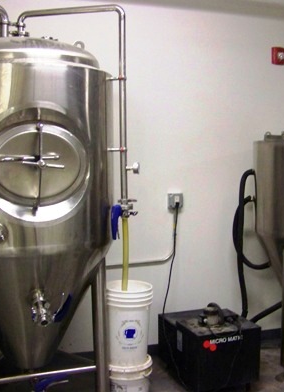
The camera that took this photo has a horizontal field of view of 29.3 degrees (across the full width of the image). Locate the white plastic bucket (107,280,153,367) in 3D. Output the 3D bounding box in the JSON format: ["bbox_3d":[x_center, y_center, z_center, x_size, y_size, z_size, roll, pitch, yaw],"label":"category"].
[{"bbox_3d":[-0.082,0.854,3.610,0.305,0.500,0.305,0,5,0],"label":"white plastic bucket"}]

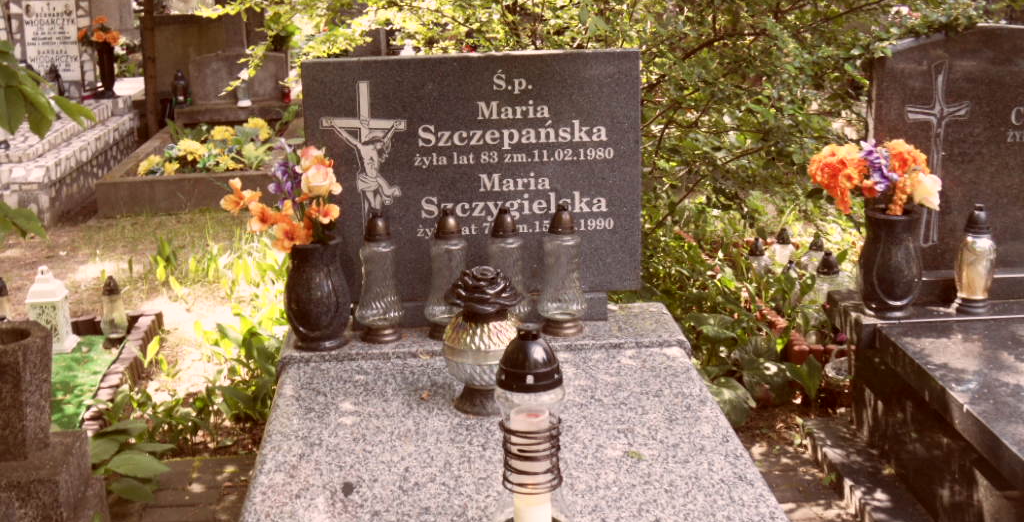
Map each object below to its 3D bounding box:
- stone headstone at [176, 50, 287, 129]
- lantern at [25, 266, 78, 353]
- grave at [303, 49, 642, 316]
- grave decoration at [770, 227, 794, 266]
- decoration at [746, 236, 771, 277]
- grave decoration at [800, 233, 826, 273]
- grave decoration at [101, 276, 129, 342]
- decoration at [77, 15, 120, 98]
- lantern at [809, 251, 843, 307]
[{"bbox_3d":[-1.988,-1.266,8.598,0.840,0.520,0.340,-2,15,-5],"label":"stone headstone"},{"bbox_3d":[-1.750,0.174,4.441,0.160,0.305,0.160,-3,15,-8],"label":"lantern"},{"bbox_3d":[-0.108,-0.237,3.288,0.915,0.665,0.080,-2,15,-5],"label":"grave"},{"bbox_3d":[1.261,-0.042,5.469,0.100,0.245,0.100,-2,15,-5],"label":"grave decoration"},{"bbox_3d":[1.103,-0.007,5.268,0.100,0.250,0.100,-2,15,-5],"label":"decoration"},{"bbox_3d":[1.367,-0.008,5.317,0.110,0.255,0.110,-2,15,-5],"label":"grave decoration"},{"bbox_3d":[-1.513,0.187,4.465,0.105,0.270,0.105,-2,15,-5],"label":"grave decoration"},{"bbox_3d":[-2.947,-1.480,8.476,0.290,0.580,0.240,-2,15,-5],"label":"decoration"},{"bbox_3d":[1.273,0.103,4.713,0.130,0.290,0.130,-2,15,-5],"label":"lantern"}]

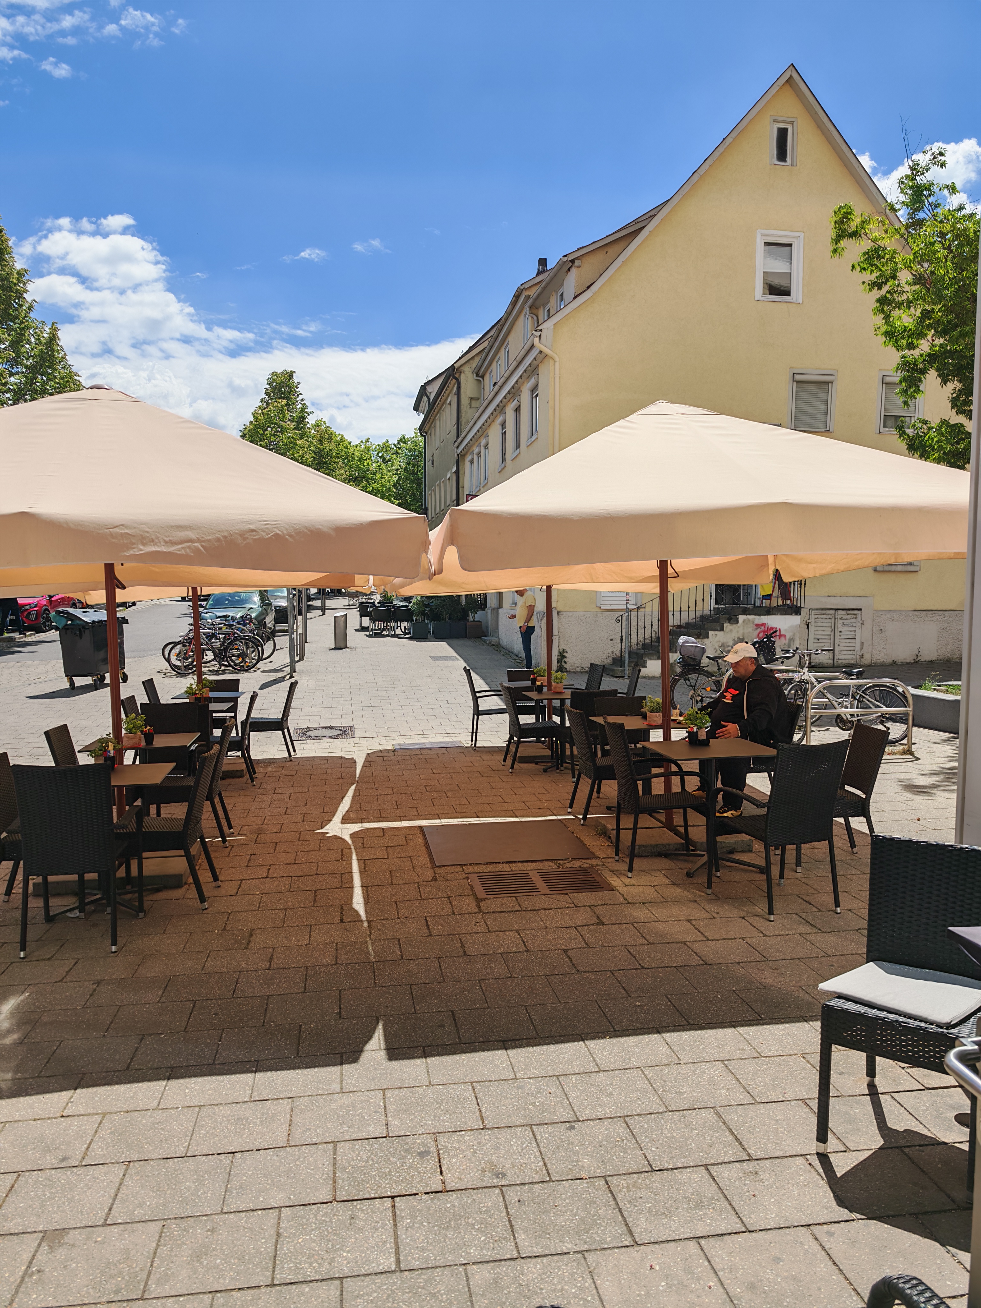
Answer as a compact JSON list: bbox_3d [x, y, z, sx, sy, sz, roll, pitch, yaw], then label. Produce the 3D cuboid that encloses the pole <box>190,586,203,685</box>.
[{"bbox_3d":[-2.994,-0.328,9.251,0.060,2.800,0.060,-1,4,-8],"label":"pole"}]

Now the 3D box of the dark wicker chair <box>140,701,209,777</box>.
[{"bbox_3d":[-2.387,0.866,6.649,0.560,0.930,0.630,-1,4,-8],"label":"dark wicker chair"}]

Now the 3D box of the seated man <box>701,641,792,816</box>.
[{"bbox_3d":[1.970,0.580,7.300,0.840,1.340,0.630,-1,5,-14],"label":"seated man"}]

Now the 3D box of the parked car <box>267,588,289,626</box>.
[{"bbox_3d":[-7.580,-1.630,31.000,1.780,1.500,4.350,-1,5,-8],"label":"parked car"}]

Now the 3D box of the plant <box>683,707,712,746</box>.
[{"bbox_3d":[1.387,0.481,6.050,0.175,0.250,0.165,-1,4,-8],"label":"plant"}]

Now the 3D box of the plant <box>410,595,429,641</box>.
[{"bbox_3d":[-1.956,-1.029,25.541,0.530,1.220,0.530,-1,6,-8],"label":"plant"}]

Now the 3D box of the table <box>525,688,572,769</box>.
[{"bbox_3d":[0.771,0.804,9.525,0.740,0.730,0.740,-1,4,-8],"label":"table"}]

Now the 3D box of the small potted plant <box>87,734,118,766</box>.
[{"bbox_3d":[-2.291,0.582,5.380,0.185,0.235,0.175,-1,4,-8],"label":"small potted plant"}]

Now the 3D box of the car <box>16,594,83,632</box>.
[{"bbox_3d":[-15.850,-1.620,31.500,1.780,1.550,4.300,-1,4,-7],"label":"car"}]

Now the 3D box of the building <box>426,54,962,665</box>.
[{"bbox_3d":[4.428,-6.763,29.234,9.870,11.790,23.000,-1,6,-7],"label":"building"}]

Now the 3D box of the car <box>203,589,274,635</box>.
[{"bbox_3d":[-7.080,-1.130,25.500,1.760,1.460,4.350,-1,5,-8],"label":"car"}]

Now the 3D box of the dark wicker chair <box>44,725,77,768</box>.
[{"bbox_3d":[-2.686,0.919,6.218,0.580,0.860,0.460,-1,5,-10],"label":"dark wicker chair"}]

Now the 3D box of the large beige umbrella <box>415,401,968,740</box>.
[{"bbox_3d":[1.240,-0.237,6.397,3.420,3.070,3.420,-2,3,-10],"label":"large beige umbrella"}]

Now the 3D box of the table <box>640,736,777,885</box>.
[{"bbox_3d":[1.419,0.969,5.783,0.750,0.730,0.750,-1,4,-8],"label":"table"}]

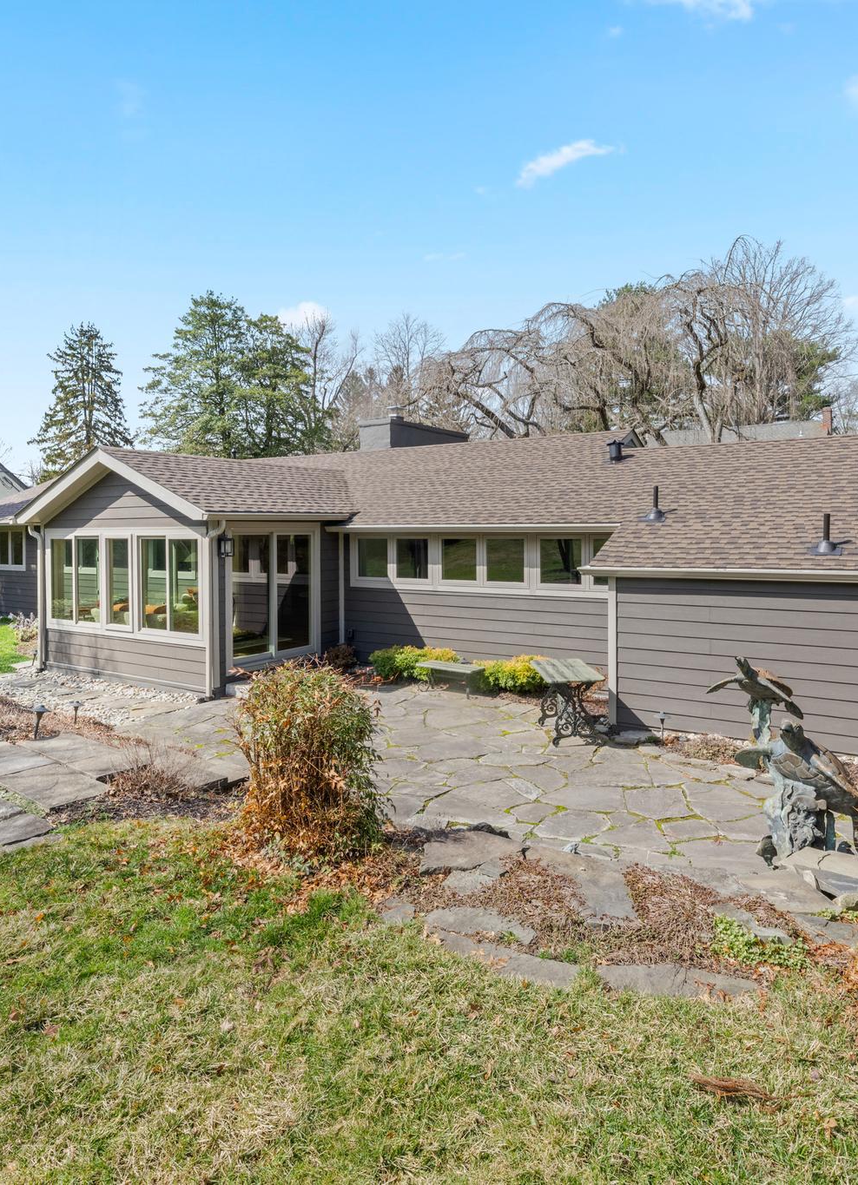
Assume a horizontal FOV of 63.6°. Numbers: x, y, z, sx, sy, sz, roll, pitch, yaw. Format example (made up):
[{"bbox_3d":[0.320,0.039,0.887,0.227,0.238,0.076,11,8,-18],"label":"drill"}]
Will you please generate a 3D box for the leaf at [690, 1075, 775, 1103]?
[{"bbox_3d":[1.210,1.985,2.760,0.330,0.050,0.120,1,4,16],"label":"leaf"}]

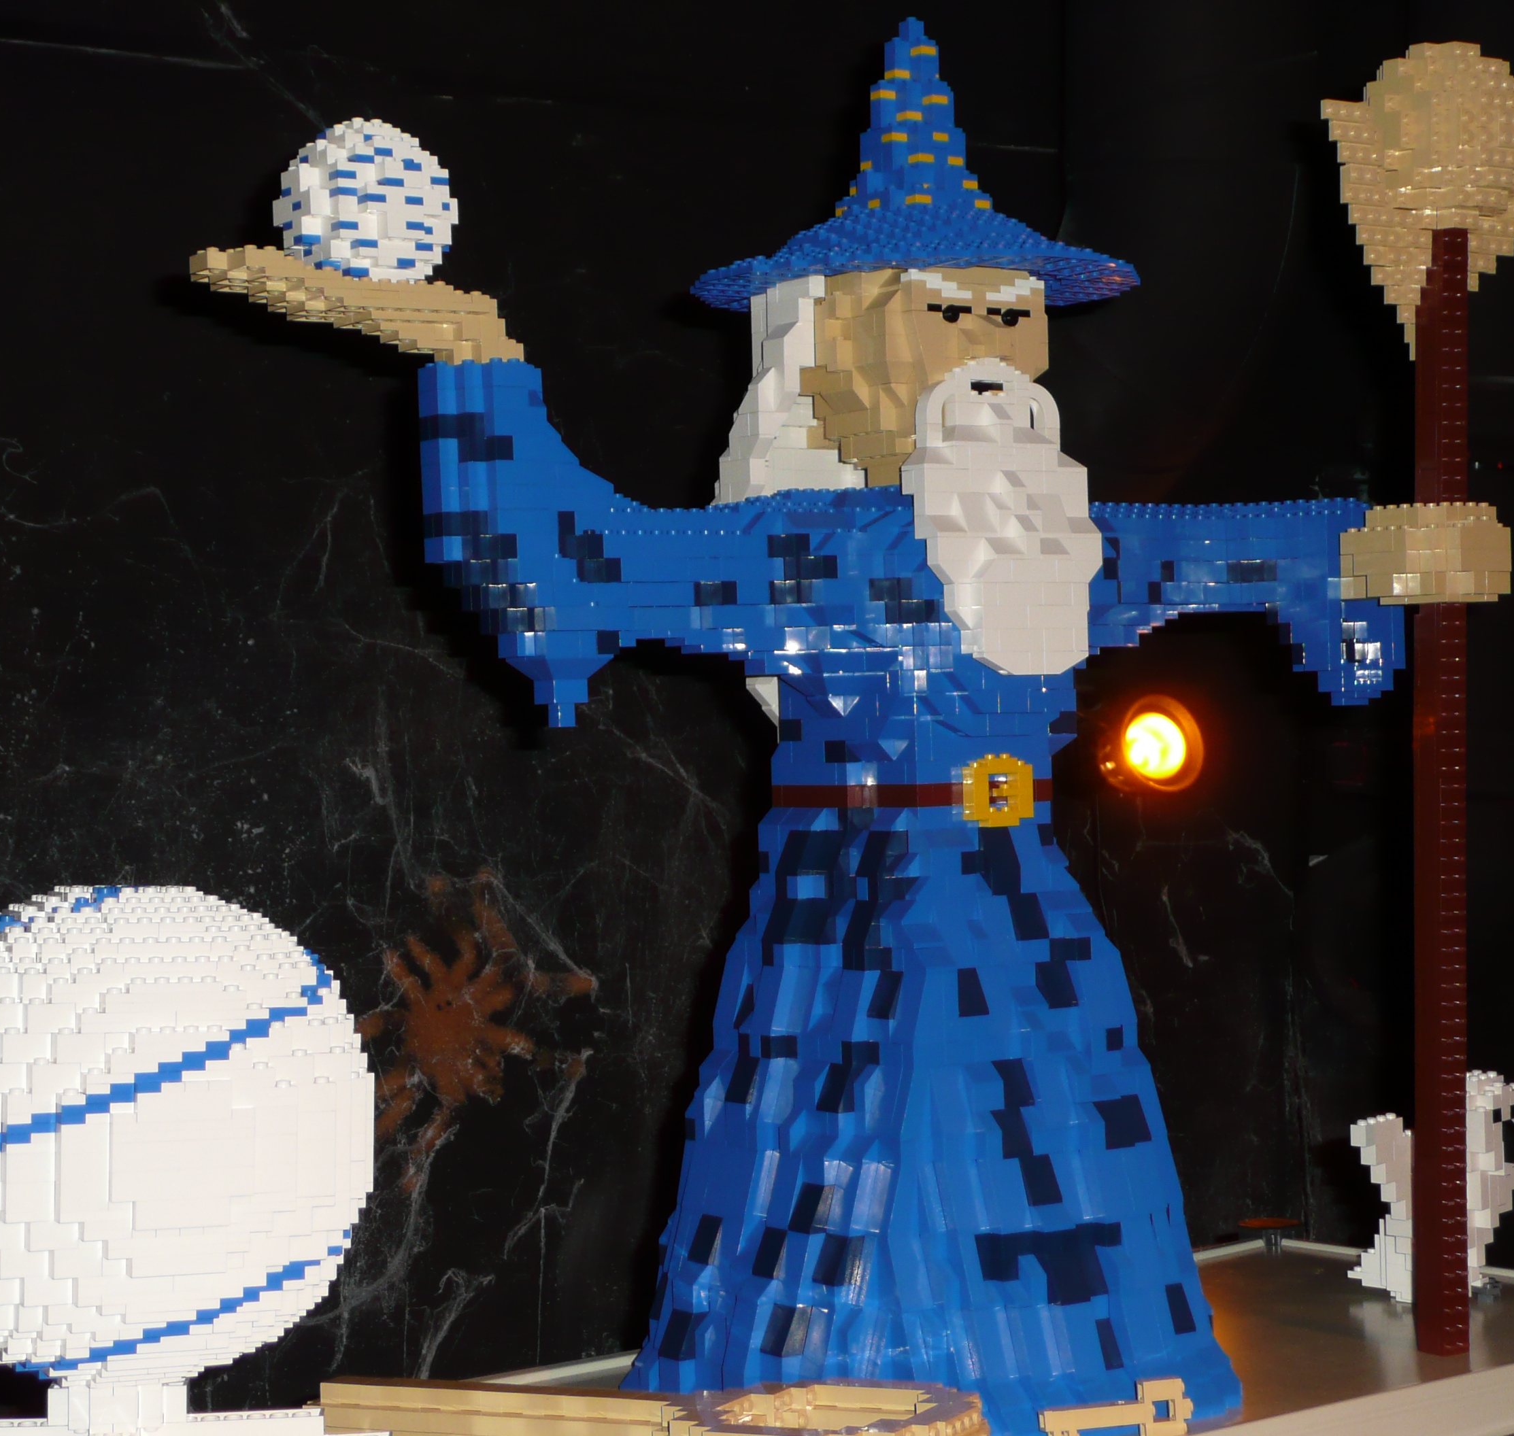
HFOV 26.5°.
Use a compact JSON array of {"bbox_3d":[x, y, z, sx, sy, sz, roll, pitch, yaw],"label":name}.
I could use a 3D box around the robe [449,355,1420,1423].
[{"bbox_3d":[0.068,0.070,1.372,0.437,0.431,0.260,-2,0,-33],"label":"robe"}]

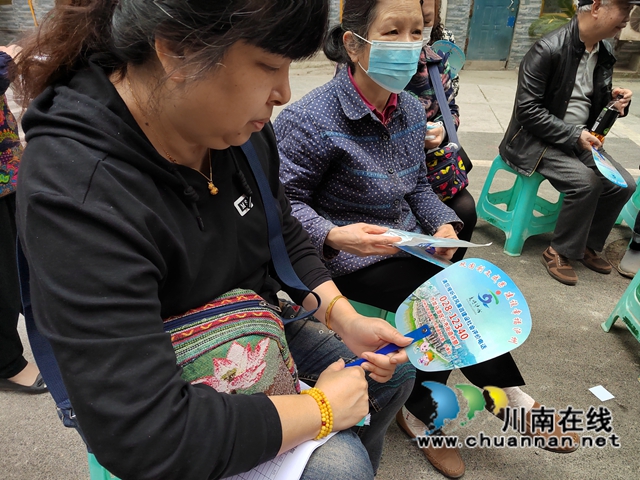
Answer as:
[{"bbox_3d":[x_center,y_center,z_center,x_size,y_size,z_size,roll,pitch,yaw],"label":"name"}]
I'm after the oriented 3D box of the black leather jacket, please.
[{"bbox_3d":[1.177,-0.679,2.056,0.500,0.700,0.430,-10,29,-16],"label":"black leather jacket"}]

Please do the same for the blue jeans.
[{"bbox_3d":[-0.095,0.402,0.919,0.600,0.600,0.420,10,29,20],"label":"blue jeans"}]

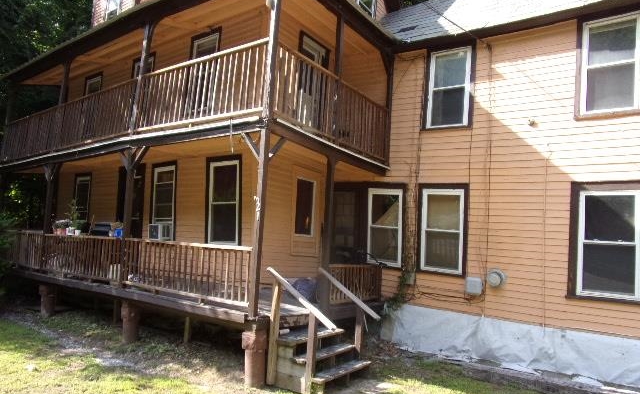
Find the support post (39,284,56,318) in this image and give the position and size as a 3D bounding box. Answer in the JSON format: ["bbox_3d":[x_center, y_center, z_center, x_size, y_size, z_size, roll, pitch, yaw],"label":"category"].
[{"bbox_3d":[-5.082,1.927,8.283,0.301,0.625,0.301,-1,-6,36],"label":"support post"}]

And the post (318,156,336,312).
[{"bbox_3d":[0.143,0.493,6.351,0.088,2.154,0.088,-1,-6,36],"label":"post"}]

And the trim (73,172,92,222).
[{"bbox_3d":[-5.462,0.121,10.147,0.750,1.419,0.074,-1,-6,36],"label":"trim"}]

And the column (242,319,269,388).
[{"bbox_3d":[-0.720,1.821,5.134,0.301,0.720,0.301,3,-5,0],"label":"column"}]

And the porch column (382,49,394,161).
[{"bbox_3d":[1.180,-1.553,7.814,0.088,2.014,0.088,-1,-6,36],"label":"porch column"}]

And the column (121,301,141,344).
[{"bbox_3d":[-2.847,1.879,6.669,0.301,0.647,0.301,-1,-6,36],"label":"column"}]

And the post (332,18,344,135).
[{"bbox_3d":[0.224,-1.729,6.495,0.088,1.860,0.088,-1,-6,36],"label":"post"}]

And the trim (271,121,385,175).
[{"bbox_3d":[0.255,-0.625,6.522,0.096,0.184,3.013,-1,-9,36],"label":"trim"}]

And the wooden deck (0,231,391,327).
[{"bbox_3d":[-2.833,1.252,8.485,7.570,0.933,2.903,-1,-6,36],"label":"wooden deck"}]

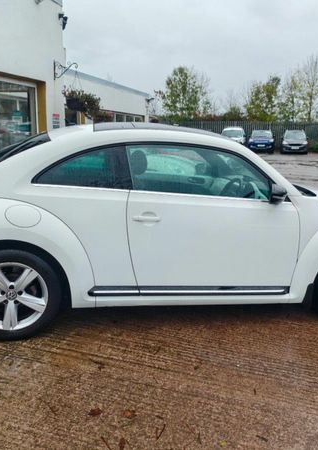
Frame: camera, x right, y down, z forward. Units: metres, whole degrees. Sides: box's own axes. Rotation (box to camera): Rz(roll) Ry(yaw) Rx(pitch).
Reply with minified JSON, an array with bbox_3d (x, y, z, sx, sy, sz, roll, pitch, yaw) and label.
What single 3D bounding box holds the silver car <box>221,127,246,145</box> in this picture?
[{"bbox_3d":[5.712,-6.290,29.791,1.770,1.700,4.200,5,14,12],"label":"silver car"}]

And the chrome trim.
[{"bbox_3d":[0.252,0.473,2.871,1.490,0.062,0.040,1,13,-11],"label":"chrome trim"}]

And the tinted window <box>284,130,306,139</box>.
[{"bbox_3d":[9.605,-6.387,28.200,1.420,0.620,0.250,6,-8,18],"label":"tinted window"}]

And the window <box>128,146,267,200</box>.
[{"bbox_3d":[0.284,-0.377,2.853,1.060,0.415,0.080,0,-10,-10],"label":"window"}]

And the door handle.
[{"bbox_3d":[-0.085,-0.043,2.686,0.200,0.047,0.050,0,14,-10],"label":"door handle"}]

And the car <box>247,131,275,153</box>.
[{"bbox_3d":[7.709,-6.152,29.400,1.830,1.660,4.450,6,14,15],"label":"car"}]

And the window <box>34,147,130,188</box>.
[{"bbox_3d":[-0.515,-0.396,2.707,0.635,0.318,0.080,1,-12,-6],"label":"window"}]

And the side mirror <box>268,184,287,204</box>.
[{"bbox_3d":[0.813,-0.208,2.723,0.130,0.150,0.200,0,14,-10],"label":"side mirror"}]

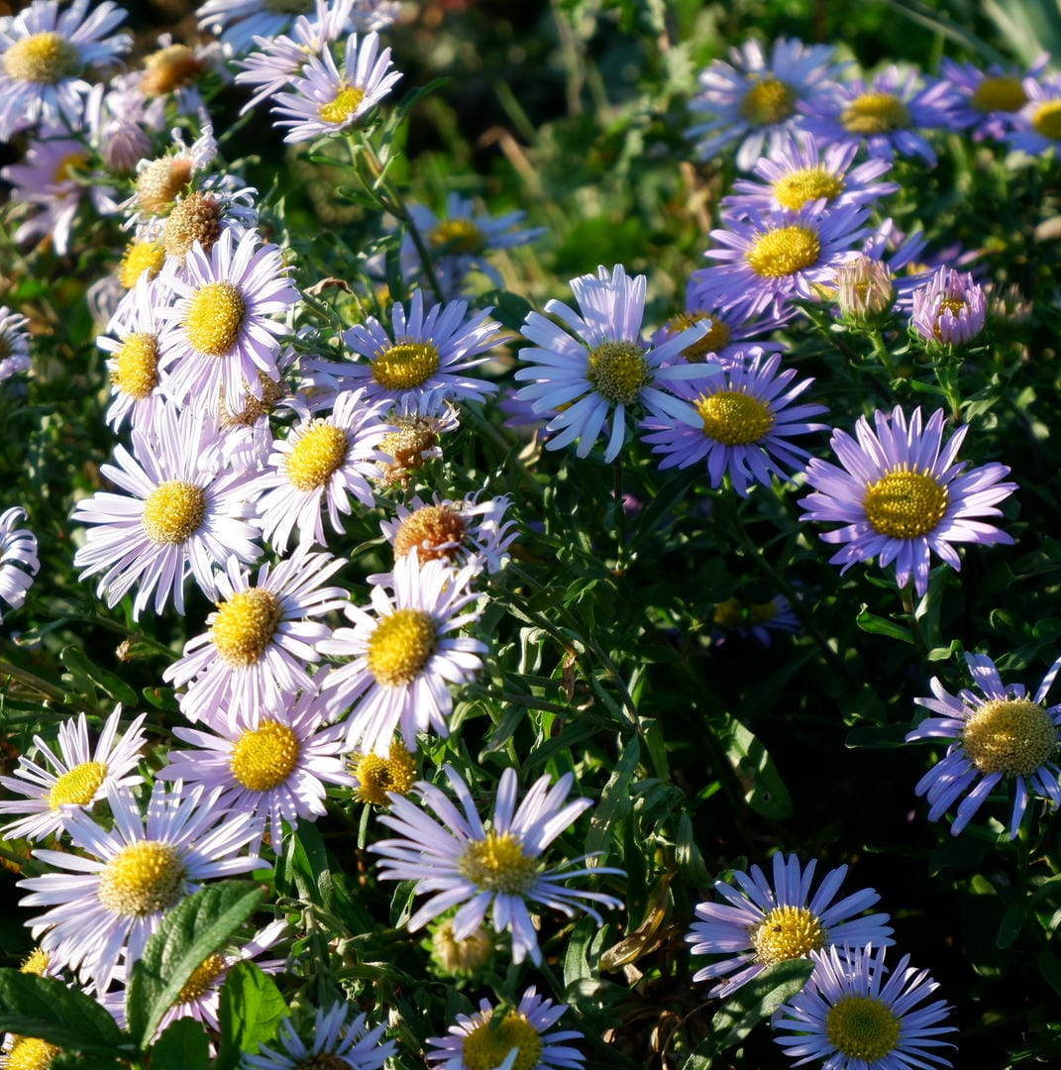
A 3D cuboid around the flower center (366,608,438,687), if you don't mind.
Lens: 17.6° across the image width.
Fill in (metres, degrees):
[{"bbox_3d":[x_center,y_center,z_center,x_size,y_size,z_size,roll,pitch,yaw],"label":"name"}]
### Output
[{"bbox_3d":[-0.026,0.022,0.680,0.015,0.007,0.015,-7,67,16],"label":"flower center"}]

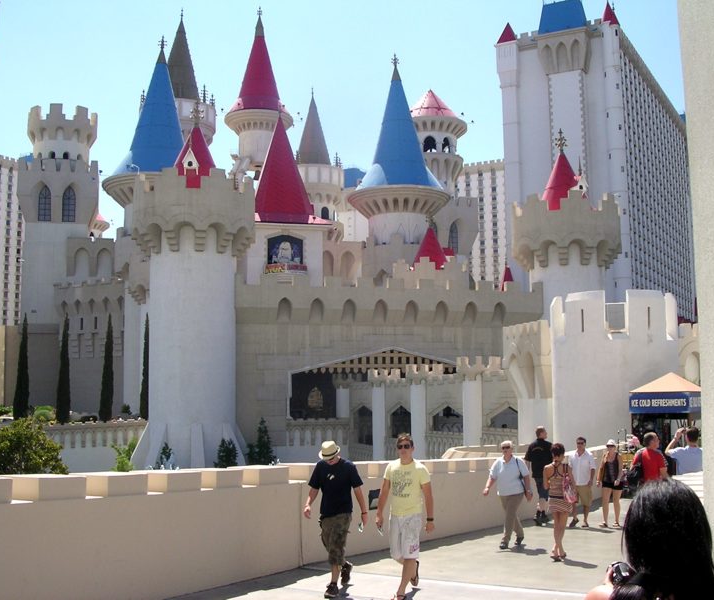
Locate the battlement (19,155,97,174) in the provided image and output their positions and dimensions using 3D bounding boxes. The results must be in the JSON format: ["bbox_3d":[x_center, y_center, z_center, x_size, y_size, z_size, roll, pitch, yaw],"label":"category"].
[{"bbox_3d":[-39.088,-17.613,115.000,10.000,2.500,10.000,0,-7,-6],"label":"battlement"}]

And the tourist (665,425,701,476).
[{"bbox_3d":[5.378,2.938,14.124,0.620,1.760,0.500,3,-9,-22],"label":"tourist"}]

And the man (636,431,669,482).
[{"bbox_3d":[4.562,2.895,13.525,0.560,1.690,0.420,-3,-8,15],"label":"man"}]

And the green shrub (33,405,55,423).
[{"bbox_3d":[-27.538,10.075,77.380,1.900,1.720,1.900,0,-8,0],"label":"green shrub"}]

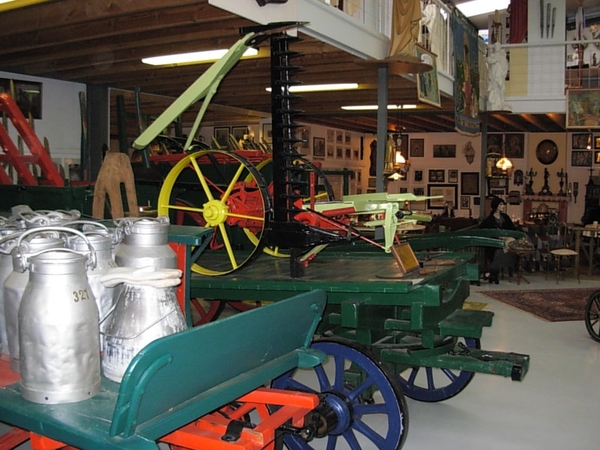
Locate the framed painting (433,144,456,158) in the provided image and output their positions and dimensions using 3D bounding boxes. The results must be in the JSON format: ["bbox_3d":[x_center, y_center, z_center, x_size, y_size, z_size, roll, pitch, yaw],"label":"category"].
[{"bbox_3d":[3.630,-1.841,16.500,0.549,0.321,0.040,2,5,15],"label":"framed painting"}]

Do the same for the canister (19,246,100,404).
[{"bbox_3d":[-0.817,0.330,2.241,0.262,0.502,0.262,1,4,0],"label":"canister"}]

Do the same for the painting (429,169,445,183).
[{"bbox_3d":[3.448,-1.221,16.550,0.382,0.317,0.040,2,5,15],"label":"painting"}]

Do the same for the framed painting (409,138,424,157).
[{"bbox_3d":[2.978,-1.946,16.700,0.348,0.459,0.040,2,5,15],"label":"framed painting"}]

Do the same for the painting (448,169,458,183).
[{"bbox_3d":[3.838,-1.209,16.450,0.234,0.325,0.040,2,5,15],"label":"painting"}]

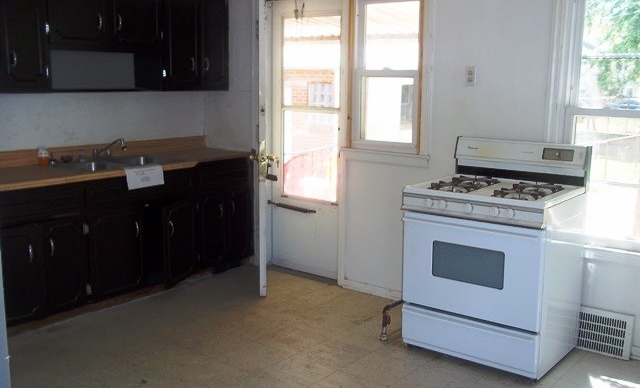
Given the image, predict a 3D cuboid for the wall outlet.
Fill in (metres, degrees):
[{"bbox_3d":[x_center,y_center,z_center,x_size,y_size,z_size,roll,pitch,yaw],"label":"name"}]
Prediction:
[{"bbox_3d":[0.900,-0.702,3.976,0.071,0.116,0.010,8,13,38],"label":"wall outlet"}]

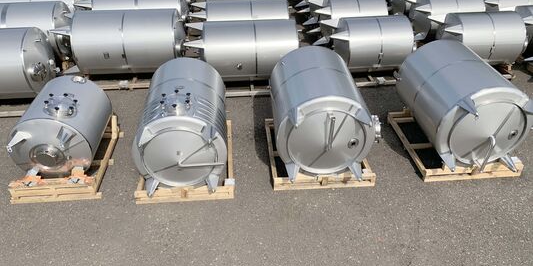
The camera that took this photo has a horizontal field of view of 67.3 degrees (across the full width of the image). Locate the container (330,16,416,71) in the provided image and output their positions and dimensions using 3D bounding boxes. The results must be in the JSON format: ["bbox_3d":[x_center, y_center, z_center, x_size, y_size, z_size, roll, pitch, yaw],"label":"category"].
[{"bbox_3d":[2.266,-1.960,8.902,1.953,1.199,1.199,-4,35,-5],"label":"container"}]

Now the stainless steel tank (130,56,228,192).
[{"bbox_3d":[-1.278,-0.210,6.251,1.299,1.403,2.393,-4,35,-5],"label":"stainless steel tank"}]

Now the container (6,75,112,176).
[{"bbox_3d":[-3.896,-0.067,7.700,1.377,1.377,2.125,-3,34,-4],"label":"container"}]

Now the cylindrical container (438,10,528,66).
[{"bbox_3d":[4.842,-2.182,9.264,2.005,1.135,1.135,-3,35,-4],"label":"cylindrical container"}]

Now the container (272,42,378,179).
[{"bbox_3d":[0.876,-0.349,6.435,1.513,1.409,2.315,-2,35,-2],"label":"container"}]

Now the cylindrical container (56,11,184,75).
[{"bbox_3d":[-3.065,-2.000,8.842,2.613,1.356,1.356,-3,35,-4],"label":"cylindrical container"}]

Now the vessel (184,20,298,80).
[{"bbox_3d":[-0.519,-2.187,10.714,2.984,1.563,1.563,-3,34,-5],"label":"vessel"}]

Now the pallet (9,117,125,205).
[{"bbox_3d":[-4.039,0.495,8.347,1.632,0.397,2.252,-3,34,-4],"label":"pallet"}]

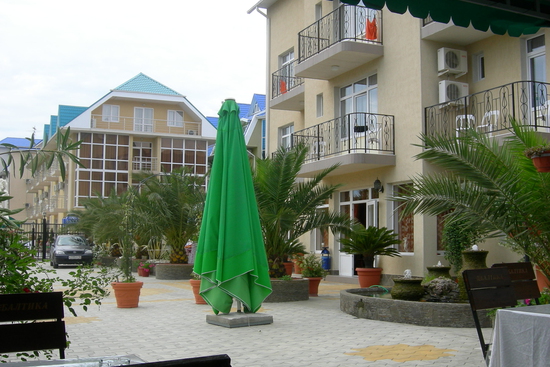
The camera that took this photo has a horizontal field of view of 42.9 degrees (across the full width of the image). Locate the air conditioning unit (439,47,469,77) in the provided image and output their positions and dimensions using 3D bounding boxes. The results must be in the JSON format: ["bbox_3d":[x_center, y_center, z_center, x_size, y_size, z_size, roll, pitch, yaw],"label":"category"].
[{"bbox_3d":[4.416,-3.030,17.362,0.750,0.550,0.260,3,-6,-23],"label":"air conditioning unit"}]

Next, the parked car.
[{"bbox_3d":[-8.962,2.976,30.963,1.710,1.420,4.100,2,-5,-19],"label":"parked car"}]

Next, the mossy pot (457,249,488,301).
[{"bbox_3d":[3.091,1.433,10.800,0.550,0.800,0.550,1,-5,0],"label":"mossy pot"}]

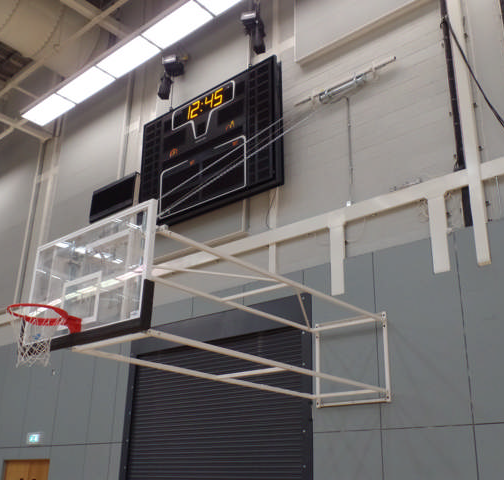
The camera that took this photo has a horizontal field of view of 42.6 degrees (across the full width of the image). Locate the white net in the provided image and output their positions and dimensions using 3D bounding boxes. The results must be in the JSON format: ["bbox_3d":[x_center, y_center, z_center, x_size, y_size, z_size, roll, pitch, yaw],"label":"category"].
[{"bbox_3d":[-1.822,0.807,5.436,0.460,0.440,0.460,-17,-28,39],"label":"white net"}]

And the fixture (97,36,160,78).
[{"bbox_3d":[-2.450,-3.660,12.872,1.441,0.120,0.547,-17,-28,39],"label":"fixture"}]

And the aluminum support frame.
[{"bbox_3d":[0.038,0.962,6.807,1.060,1.090,3.600,-17,-28,39],"label":"aluminum support frame"}]

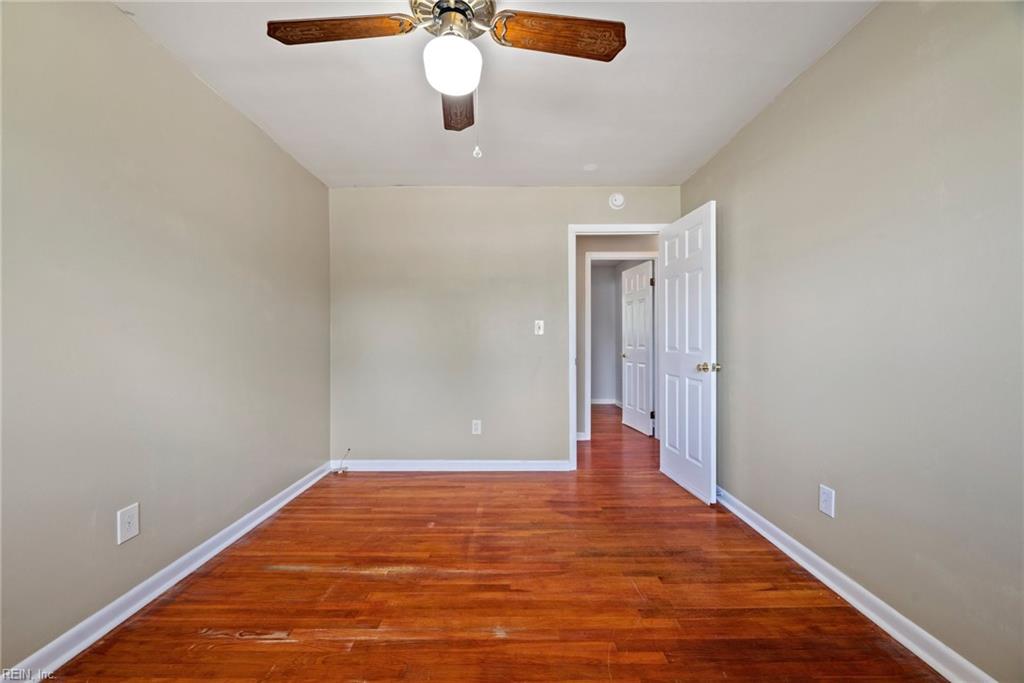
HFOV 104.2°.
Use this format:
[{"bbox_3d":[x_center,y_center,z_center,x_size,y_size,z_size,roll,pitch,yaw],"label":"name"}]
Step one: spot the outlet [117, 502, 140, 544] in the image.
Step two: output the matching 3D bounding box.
[{"bbox_3d":[-1.544,0.733,1.605,0.009,0.124,0.080,0,0,0],"label":"outlet"}]

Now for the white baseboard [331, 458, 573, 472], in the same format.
[{"bbox_3d":[-0.529,1.063,3.400,2.050,0.100,0.018,0,0,0],"label":"white baseboard"}]

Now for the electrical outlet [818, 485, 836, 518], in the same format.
[{"bbox_3d":[1.439,0.727,1.815,0.009,0.122,0.079,0,0,0],"label":"electrical outlet"}]

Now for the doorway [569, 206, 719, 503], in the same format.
[{"bbox_3d":[0.935,0.065,3.080,0.900,2.090,0.780,0,0,0],"label":"doorway"}]

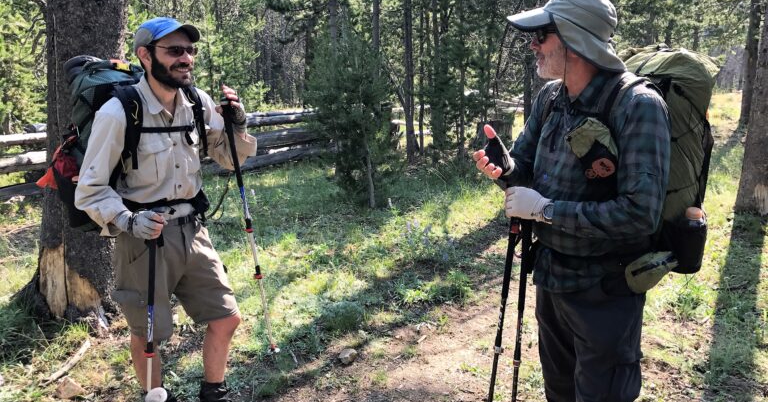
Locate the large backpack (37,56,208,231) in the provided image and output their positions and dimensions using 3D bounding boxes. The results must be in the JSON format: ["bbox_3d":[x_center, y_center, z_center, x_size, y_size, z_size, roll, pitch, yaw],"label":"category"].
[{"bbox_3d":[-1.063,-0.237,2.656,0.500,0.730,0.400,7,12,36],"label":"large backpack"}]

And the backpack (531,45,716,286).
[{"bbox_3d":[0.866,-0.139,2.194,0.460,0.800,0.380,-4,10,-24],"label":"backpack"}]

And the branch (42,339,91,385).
[{"bbox_3d":[-1.830,0.891,3.581,0.100,0.060,0.600,-1,10,-3],"label":"branch"}]

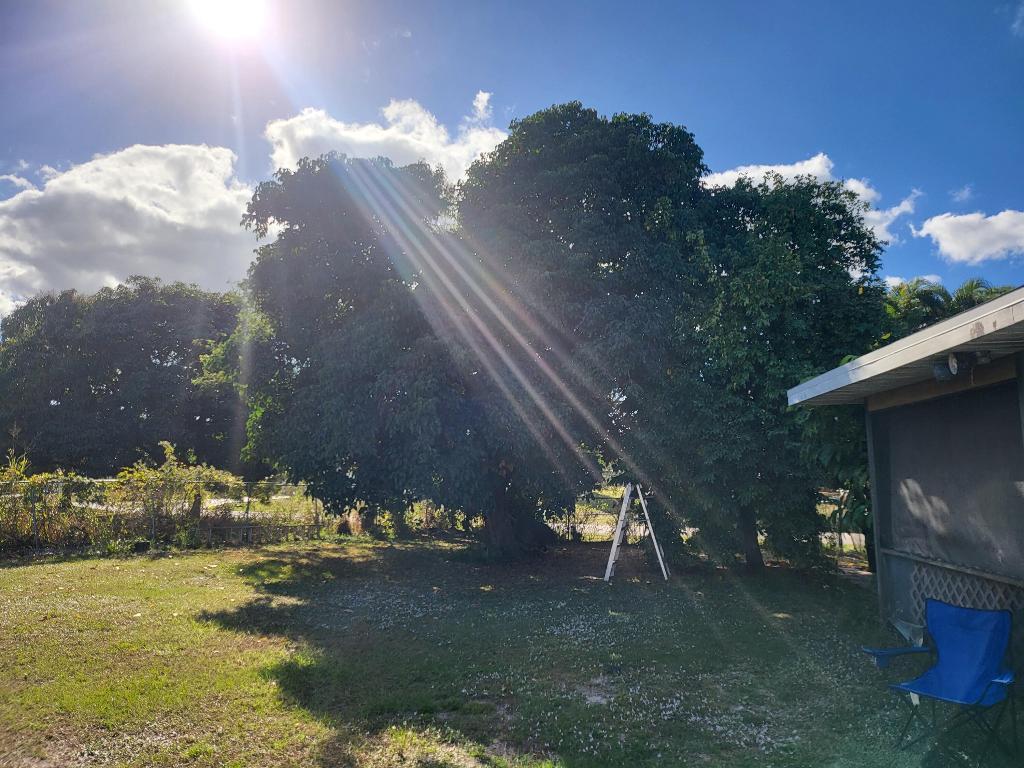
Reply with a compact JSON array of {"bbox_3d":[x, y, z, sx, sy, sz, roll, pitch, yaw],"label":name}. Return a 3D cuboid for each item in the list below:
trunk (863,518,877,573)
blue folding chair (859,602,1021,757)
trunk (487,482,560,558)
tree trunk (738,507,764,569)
[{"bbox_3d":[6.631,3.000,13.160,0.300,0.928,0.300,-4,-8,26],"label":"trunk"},{"bbox_3d":[2.790,1.888,4.532,0.600,0.880,0.830,5,-9,-31],"label":"blue folding chair"},{"bbox_3d":[0.211,2.996,15.909,1.500,1.653,1.200,0,-8,1],"label":"trunk"},{"bbox_3d":[4.632,2.969,13.809,0.460,1.158,0.420,-2,-8,18],"label":"tree trunk"}]

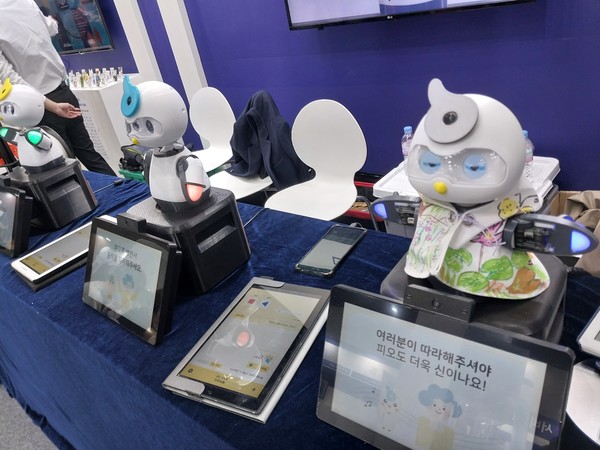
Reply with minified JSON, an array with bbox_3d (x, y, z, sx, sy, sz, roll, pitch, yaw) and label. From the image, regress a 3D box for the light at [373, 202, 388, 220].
[{"bbox_3d":[0.098,-0.017,0.556,0.022,0.027,0.014,12,37,36],"label":"light"}]

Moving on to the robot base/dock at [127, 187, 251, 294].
[{"bbox_3d":[-0.227,0.024,0.897,0.188,0.150,0.150,12,37,36],"label":"robot base/dock"}]

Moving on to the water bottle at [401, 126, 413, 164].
[{"bbox_3d":[0.453,-0.341,1.890,0.059,0.165,0.058,12,37,36],"label":"water bottle"}]

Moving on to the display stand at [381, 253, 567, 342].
[{"bbox_3d":[0.217,0.121,0.565,0.186,0.147,0.150,12,37,36],"label":"display stand"}]

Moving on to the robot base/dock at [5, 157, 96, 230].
[{"bbox_3d":[-0.725,-0.100,1.302,0.187,0.150,0.150,12,37,36],"label":"robot base/dock"}]

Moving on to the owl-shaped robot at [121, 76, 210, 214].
[{"bbox_3d":[-0.248,-0.158,0.824,0.136,0.240,0.127,12,37,36],"label":"owl-shaped robot"}]

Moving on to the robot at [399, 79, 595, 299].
[{"bbox_3d":[0.180,-0.048,0.475,0.235,0.235,0.130,12,37,36],"label":"robot"}]

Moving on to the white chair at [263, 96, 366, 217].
[{"bbox_3d":[0.053,-0.044,1.814,0.420,0.815,0.480,12,37,36],"label":"white chair"}]

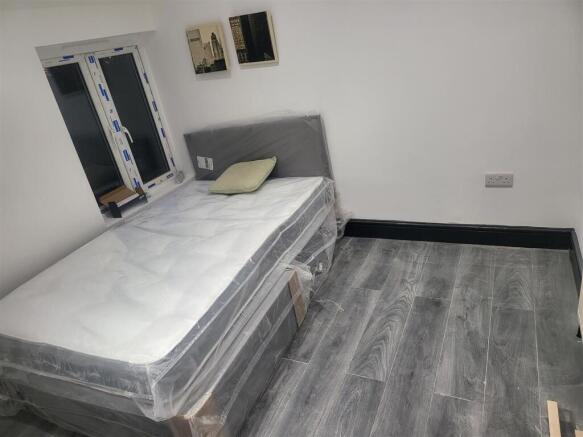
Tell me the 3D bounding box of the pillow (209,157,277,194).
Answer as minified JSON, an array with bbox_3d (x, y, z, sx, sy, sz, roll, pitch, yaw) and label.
[{"bbox_3d":[-0.338,-0.310,2.867,0.400,0.120,0.370,-1,42,28],"label":"pillow"}]

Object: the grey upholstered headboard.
[{"bbox_3d":[-0.260,-0.422,3.041,1.160,0.570,0.065,0,27,26],"label":"grey upholstered headboard"}]

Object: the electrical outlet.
[{"bbox_3d":[1.239,-0.223,2.411,0.147,0.088,0.013,3,28,28],"label":"electrical outlet"}]

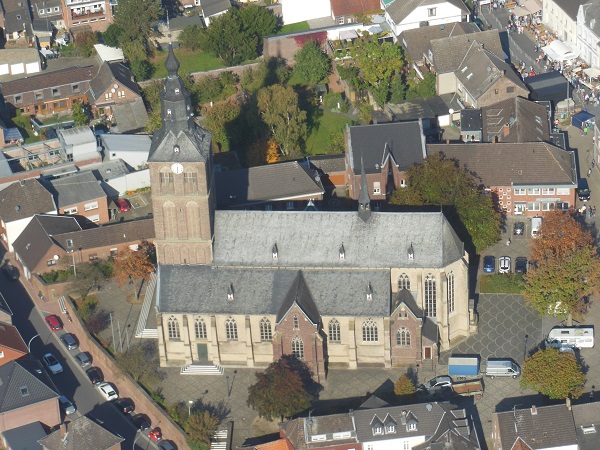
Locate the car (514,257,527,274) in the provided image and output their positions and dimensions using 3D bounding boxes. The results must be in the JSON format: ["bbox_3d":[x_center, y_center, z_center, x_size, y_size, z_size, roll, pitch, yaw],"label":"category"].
[{"bbox_3d":[35.337,6.304,396.028,1.760,1.460,4.150,1,36,5],"label":"car"}]

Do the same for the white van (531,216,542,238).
[{"bbox_3d":[38.617,0.291,403.700,1.850,1.900,4.500,1,36,5],"label":"white van"}]

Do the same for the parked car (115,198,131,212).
[{"bbox_3d":[-30.680,-3.630,429.330,1.700,1.480,3.850,-15,34,-18],"label":"parked car"}]

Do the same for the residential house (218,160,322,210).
[{"bbox_3d":[-6.720,-6.060,424.130,20.400,8.800,8.400,-8,32,-8],"label":"residential house"}]

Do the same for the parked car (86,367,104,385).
[{"bbox_3d":[-32.240,23.130,386.700,1.760,1.500,4.150,-18,35,-23],"label":"parked car"}]

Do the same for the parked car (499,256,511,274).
[{"bbox_3d":[33.620,6.540,407.290,1.740,1.450,3.950,-2,32,3],"label":"parked car"}]

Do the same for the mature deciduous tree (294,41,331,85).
[{"bbox_3d":[2.091,-29.488,440.885,6.700,9.200,6.700,-2,36,1],"label":"mature deciduous tree"}]

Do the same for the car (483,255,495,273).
[{"bbox_3d":[30.309,6.138,396.595,1.750,1.460,4.100,1,36,5],"label":"car"}]

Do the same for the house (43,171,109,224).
[{"bbox_3d":[-37.860,-3.700,424.890,8.600,7.000,7.200,-15,34,-18],"label":"house"}]

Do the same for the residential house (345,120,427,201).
[{"bbox_3d":[14.441,-10.467,409.737,12.600,14.100,11.200,-5,36,-3],"label":"residential house"}]

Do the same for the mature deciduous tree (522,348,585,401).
[{"bbox_3d":[37.432,22.948,366.252,9.800,9.400,9.800,-2,36,1],"label":"mature deciduous tree"}]

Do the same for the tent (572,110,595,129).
[{"bbox_3d":[48.919,-18.122,427.385,2.900,3.000,2.700,-26,42,-29],"label":"tent"}]

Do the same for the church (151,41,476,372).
[{"bbox_3d":[2.372,-5.087,371.547,49.017,51.254,27.661,1,36,5],"label":"church"}]

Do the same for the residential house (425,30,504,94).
[{"bbox_3d":[30.530,-30.740,459.260,13.600,9.800,9.400,-11,33,-12],"label":"residential house"}]

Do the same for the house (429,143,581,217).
[{"bbox_3d":[33.378,-9.015,409.275,24.600,10.800,10.900,1,36,5],"label":"house"}]

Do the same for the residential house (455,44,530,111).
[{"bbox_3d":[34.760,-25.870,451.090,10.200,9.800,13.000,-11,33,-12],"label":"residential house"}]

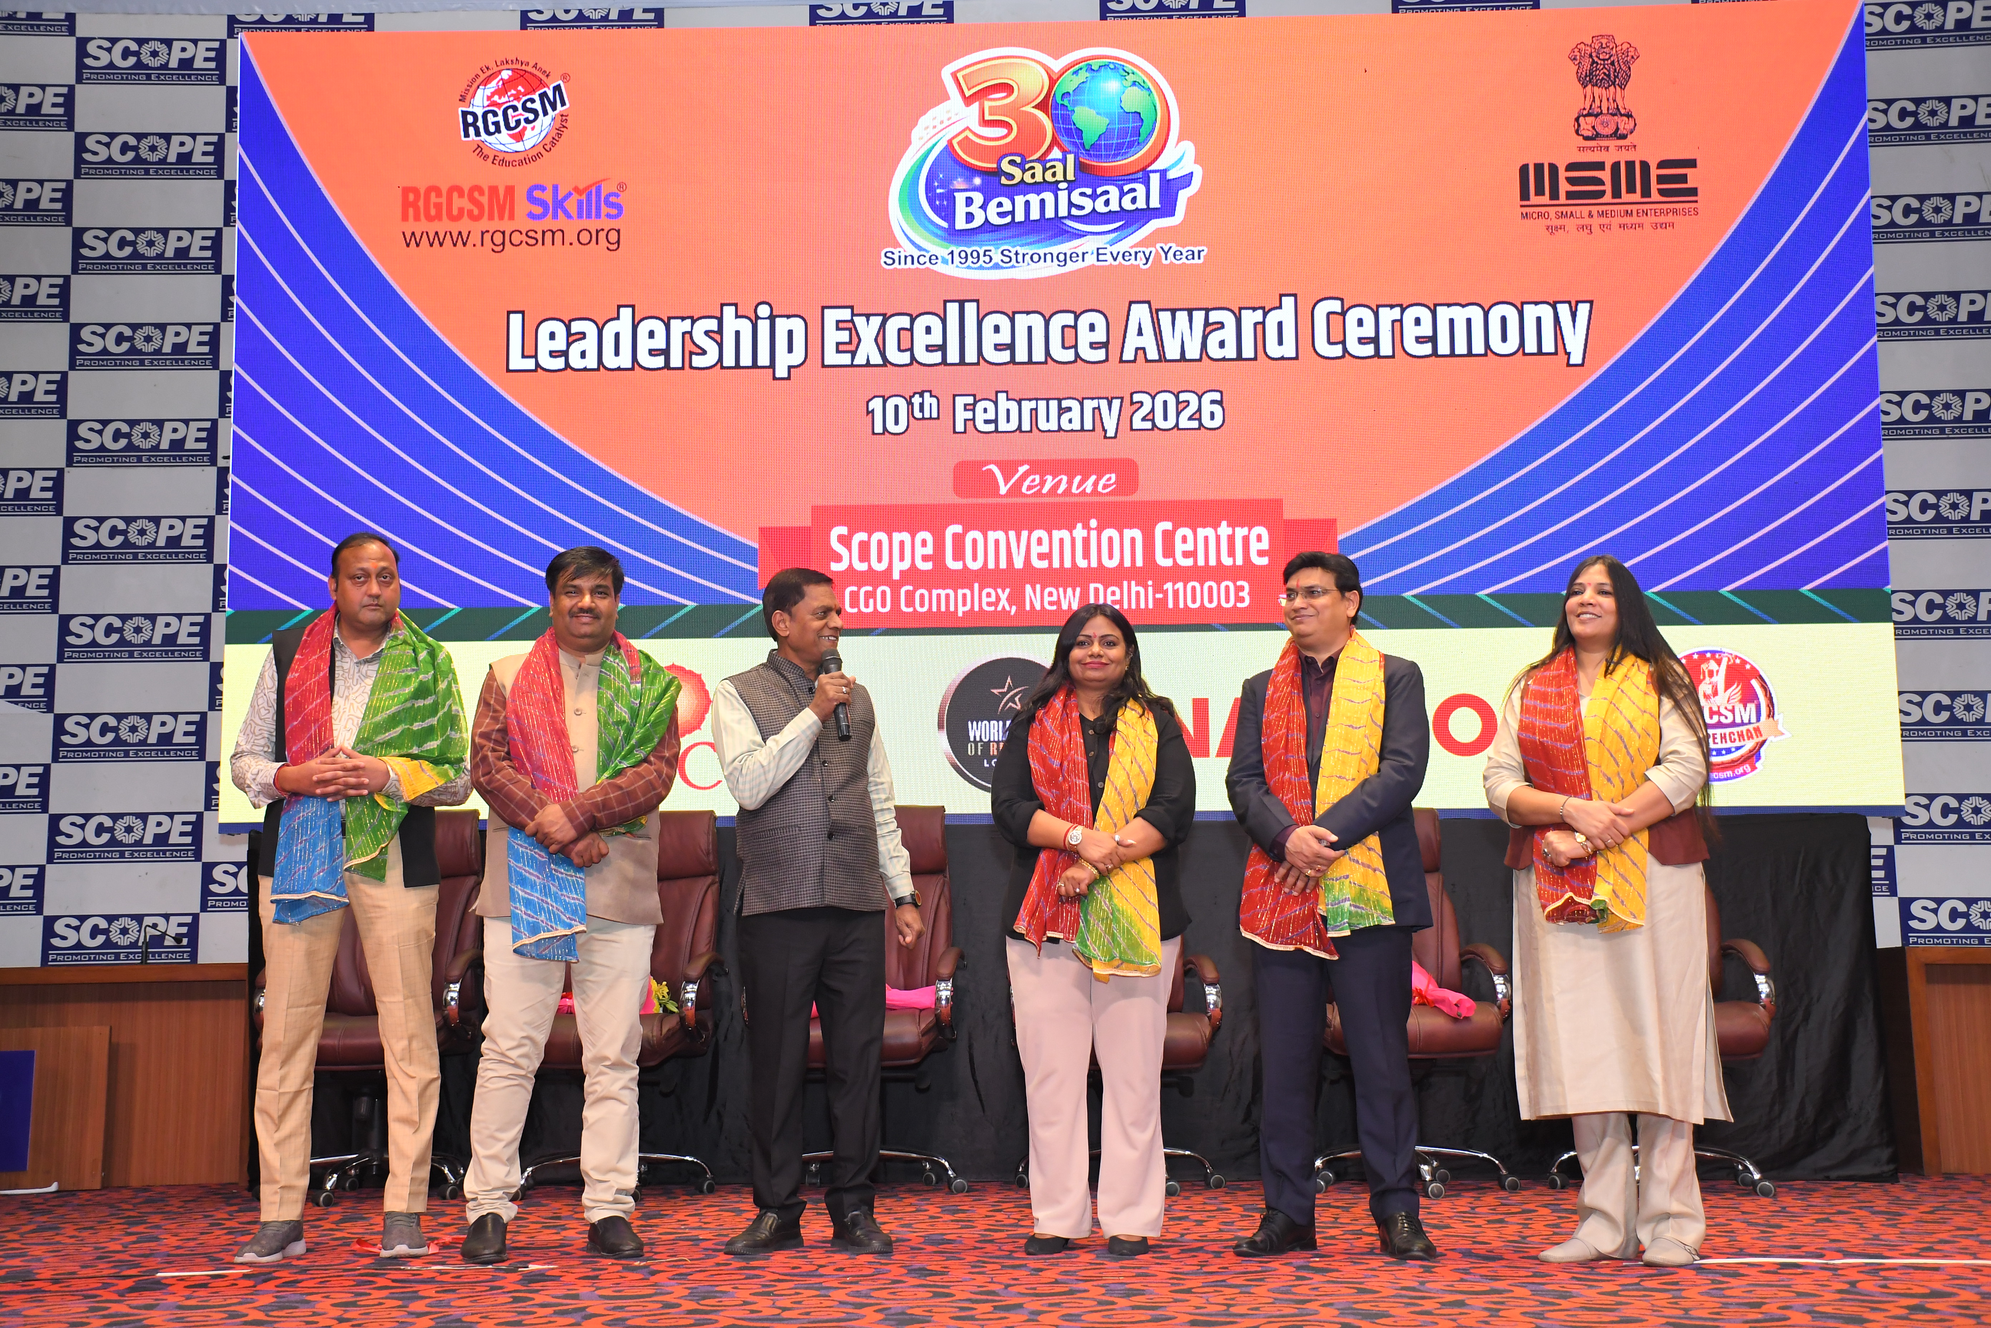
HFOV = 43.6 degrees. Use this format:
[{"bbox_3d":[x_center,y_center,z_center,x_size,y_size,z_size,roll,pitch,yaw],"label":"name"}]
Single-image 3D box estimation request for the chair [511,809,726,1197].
[{"bbox_3d":[-1.159,1.032,7.673,0.650,1.190,0.720,-1,-7,3],"label":"chair"}]

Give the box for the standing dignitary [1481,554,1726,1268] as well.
[{"bbox_3d":[1.439,0.562,5.922,0.530,1.655,0.360,-3,-7,22],"label":"standing dignitary"}]

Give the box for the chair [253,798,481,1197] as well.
[{"bbox_3d":[-1.891,1.037,7.663,0.650,1.190,0.720,-1,-7,0],"label":"chair"}]

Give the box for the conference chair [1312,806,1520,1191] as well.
[{"bbox_3d":[1.236,1.006,7.643,0.650,1.190,0.720,0,-7,-6],"label":"conference chair"}]

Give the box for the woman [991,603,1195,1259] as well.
[{"bbox_3d":[0.229,0.639,6.141,0.490,1.577,0.340,-1,-7,3],"label":"woman"}]

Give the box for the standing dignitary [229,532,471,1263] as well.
[{"bbox_3d":[-1.597,0.559,6.232,0.560,1.790,0.380,0,-7,-2],"label":"standing dignitary"}]

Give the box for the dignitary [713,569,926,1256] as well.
[{"bbox_3d":[-0.443,0.600,6.235,0.530,1.689,0.420,2,-7,-17],"label":"dignitary"}]

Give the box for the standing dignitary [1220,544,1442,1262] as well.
[{"bbox_3d":[0.811,0.566,6.069,0.500,1.693,0.360,-2,-7,15],"label":"standing dignitary"}]

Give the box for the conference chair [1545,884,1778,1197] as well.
[{"bbox_3d":[1.979,0.984,7.514,0.650,1.190,0.720,-1,-7,0],"label":"conference chair"}]

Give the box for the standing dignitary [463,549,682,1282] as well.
[{"bbox_3d":[-1.046,0.574,6.202,0.540,1.744,0.380,0,-7,-6],"label":"standing dignitary"}]

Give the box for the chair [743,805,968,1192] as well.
[{"bbox_3d":[-0.400,1.033,7.742,0.650,1.190,0.720,-1,-7,1],"label":"chair"}]

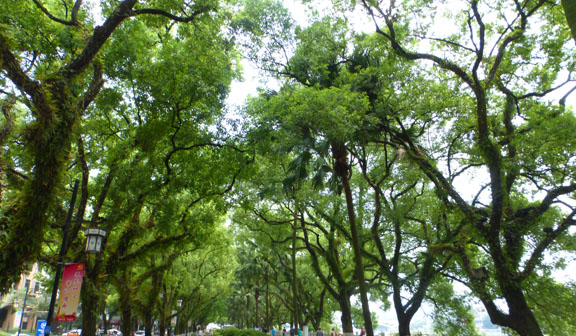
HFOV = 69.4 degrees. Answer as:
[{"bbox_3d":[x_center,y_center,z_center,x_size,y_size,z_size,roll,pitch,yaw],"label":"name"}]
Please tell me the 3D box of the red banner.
[{"bbox_3d":[-5.570,3.192,10.666,0.540,1.450,0.030,3,-21,-9],"label":"red banner"}]

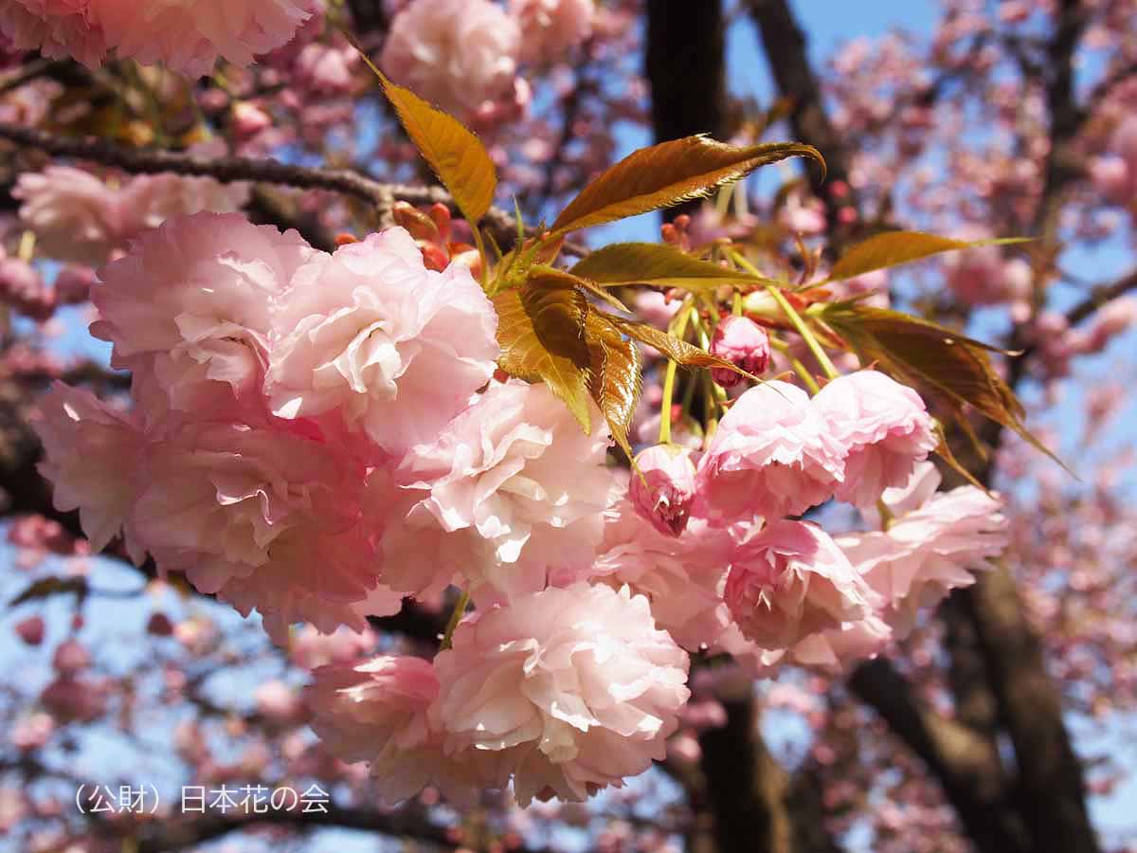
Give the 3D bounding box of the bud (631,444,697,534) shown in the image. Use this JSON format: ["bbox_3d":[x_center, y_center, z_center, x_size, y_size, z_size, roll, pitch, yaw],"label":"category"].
[{"bbox_3d":[0.020,0.013,0.388,0.014,0.020,0.014,-7,-20,0],"label":"bud"}]

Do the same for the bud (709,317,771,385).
[{"bbox_3d":[0.037,-0.016,0.397,0.013,0.016,0.013,3,-27,0],"label":"bud"}]

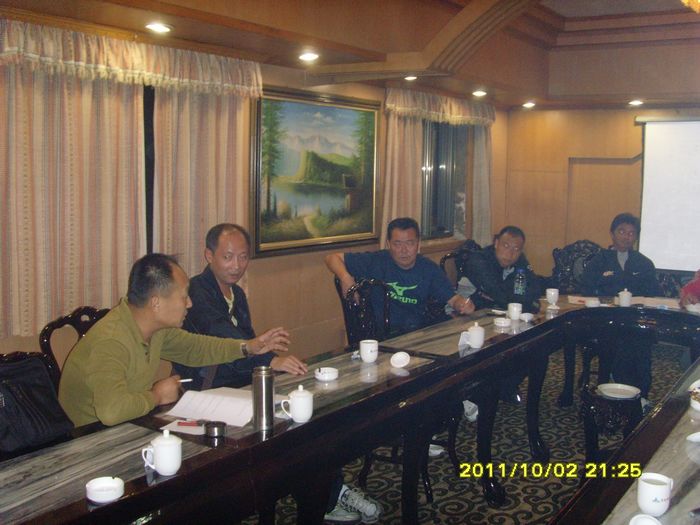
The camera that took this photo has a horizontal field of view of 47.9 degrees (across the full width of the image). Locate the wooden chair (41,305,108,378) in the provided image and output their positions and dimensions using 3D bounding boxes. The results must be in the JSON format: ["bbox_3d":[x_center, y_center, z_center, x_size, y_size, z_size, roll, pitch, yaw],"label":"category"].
[{"bbox_3d":[-0.708,0.704,2.734,0.525,1.071,0.465,4,7,32],"label":"wooden chair"}]

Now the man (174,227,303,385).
[{"bbox_3d":[-0.432,0.539,3.123,0.758,1.313,0.586,5,8,39],"label":"man"}]

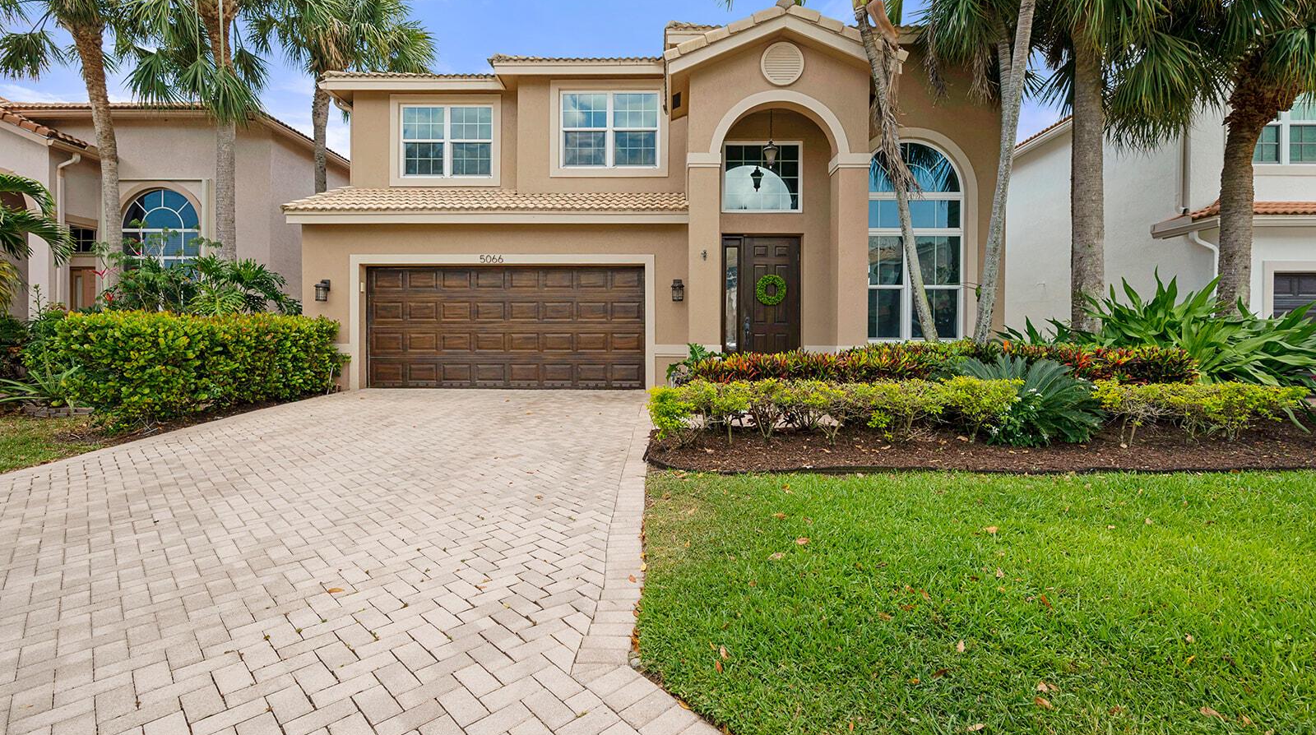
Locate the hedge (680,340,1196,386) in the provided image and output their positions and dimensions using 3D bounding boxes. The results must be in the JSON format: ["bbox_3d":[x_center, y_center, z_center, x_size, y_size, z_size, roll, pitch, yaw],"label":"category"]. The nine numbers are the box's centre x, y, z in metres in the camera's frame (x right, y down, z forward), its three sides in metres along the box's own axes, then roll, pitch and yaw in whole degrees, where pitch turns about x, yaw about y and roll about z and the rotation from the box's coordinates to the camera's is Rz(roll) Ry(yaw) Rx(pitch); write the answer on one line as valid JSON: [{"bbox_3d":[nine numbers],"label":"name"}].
[{"bbox_3d":[3.270,0.180,6.950,5.900,1.000,0.950,0,0,0],"label":"hedge"}]

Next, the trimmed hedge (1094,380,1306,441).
[{"bbox_3d":[5.620,0.440,6.100,2.150,0.660,0.750,0,0,0],"label":"trimmed hedge"}]

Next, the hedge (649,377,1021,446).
[{"bbox_3d":[1.820,0.445,6.050,3.800,0.660,0.750,0,0,0],"label":"hedge"}]

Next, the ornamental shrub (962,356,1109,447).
[{"bbox_3d":[4.020,0.320,6.250,1.380,0.900,1.350,0,0,0],"label":"ornamental shrub"}]

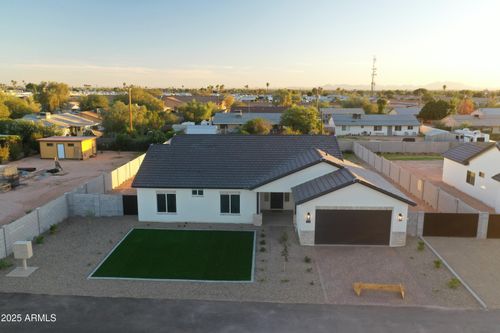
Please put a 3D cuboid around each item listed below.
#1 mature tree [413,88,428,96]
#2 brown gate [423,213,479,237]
[{"bbox_3d":[129.493,-53.859,295.049,11.766,10.040,11.177,1,11,2],"label":"mature tree"},{"bbox_3d":[13.764,4.025,26.532,3.680,1.720,0.100,1,11,2],"label":"brown gate"}]

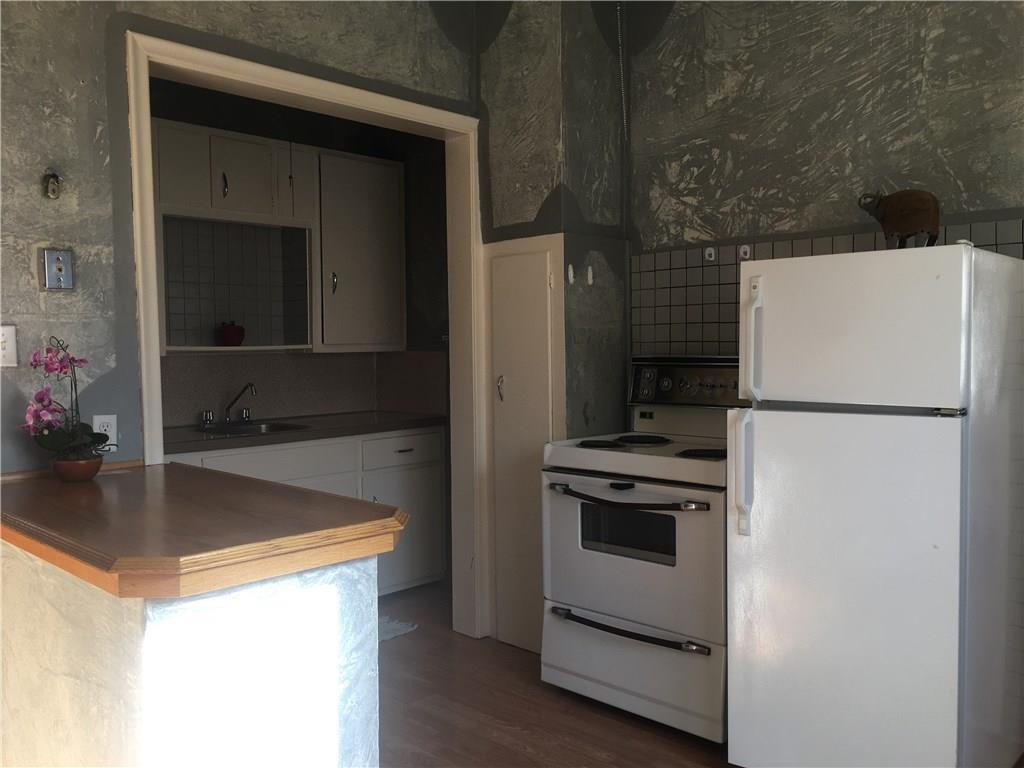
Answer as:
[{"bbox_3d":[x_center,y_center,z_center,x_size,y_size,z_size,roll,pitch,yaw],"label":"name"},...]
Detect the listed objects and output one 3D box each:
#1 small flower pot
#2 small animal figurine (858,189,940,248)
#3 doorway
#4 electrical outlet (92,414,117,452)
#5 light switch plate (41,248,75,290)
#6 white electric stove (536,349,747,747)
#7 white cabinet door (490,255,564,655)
[{"bbox_3d":[-1.215,0.238,2.403,0.125,0.060,0.125,-1,3,0],"label":"small flower pot"},{"bbox_3d":[1.053,-0.437,2.332,0.198,0.185,0.085,1,3,38],"label":"small animal figurine"},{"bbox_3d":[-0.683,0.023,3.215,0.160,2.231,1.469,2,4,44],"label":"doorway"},{"bbox_3d":[-1.224,0.148,2.568,0.008,0.115,0.068,2,4,44],"label":"electrical outlet"},{"bbox_3d":[-1.301,-0.327,2.461,0.013,0.111,0.072,2,4,44],"label":"light switch plate"},{"bbox_3d":[0.596,0.518,3.129,0.768,1.213,0.662,2,4,44],"label":"white electric stove"},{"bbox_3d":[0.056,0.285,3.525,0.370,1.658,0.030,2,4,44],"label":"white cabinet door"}]

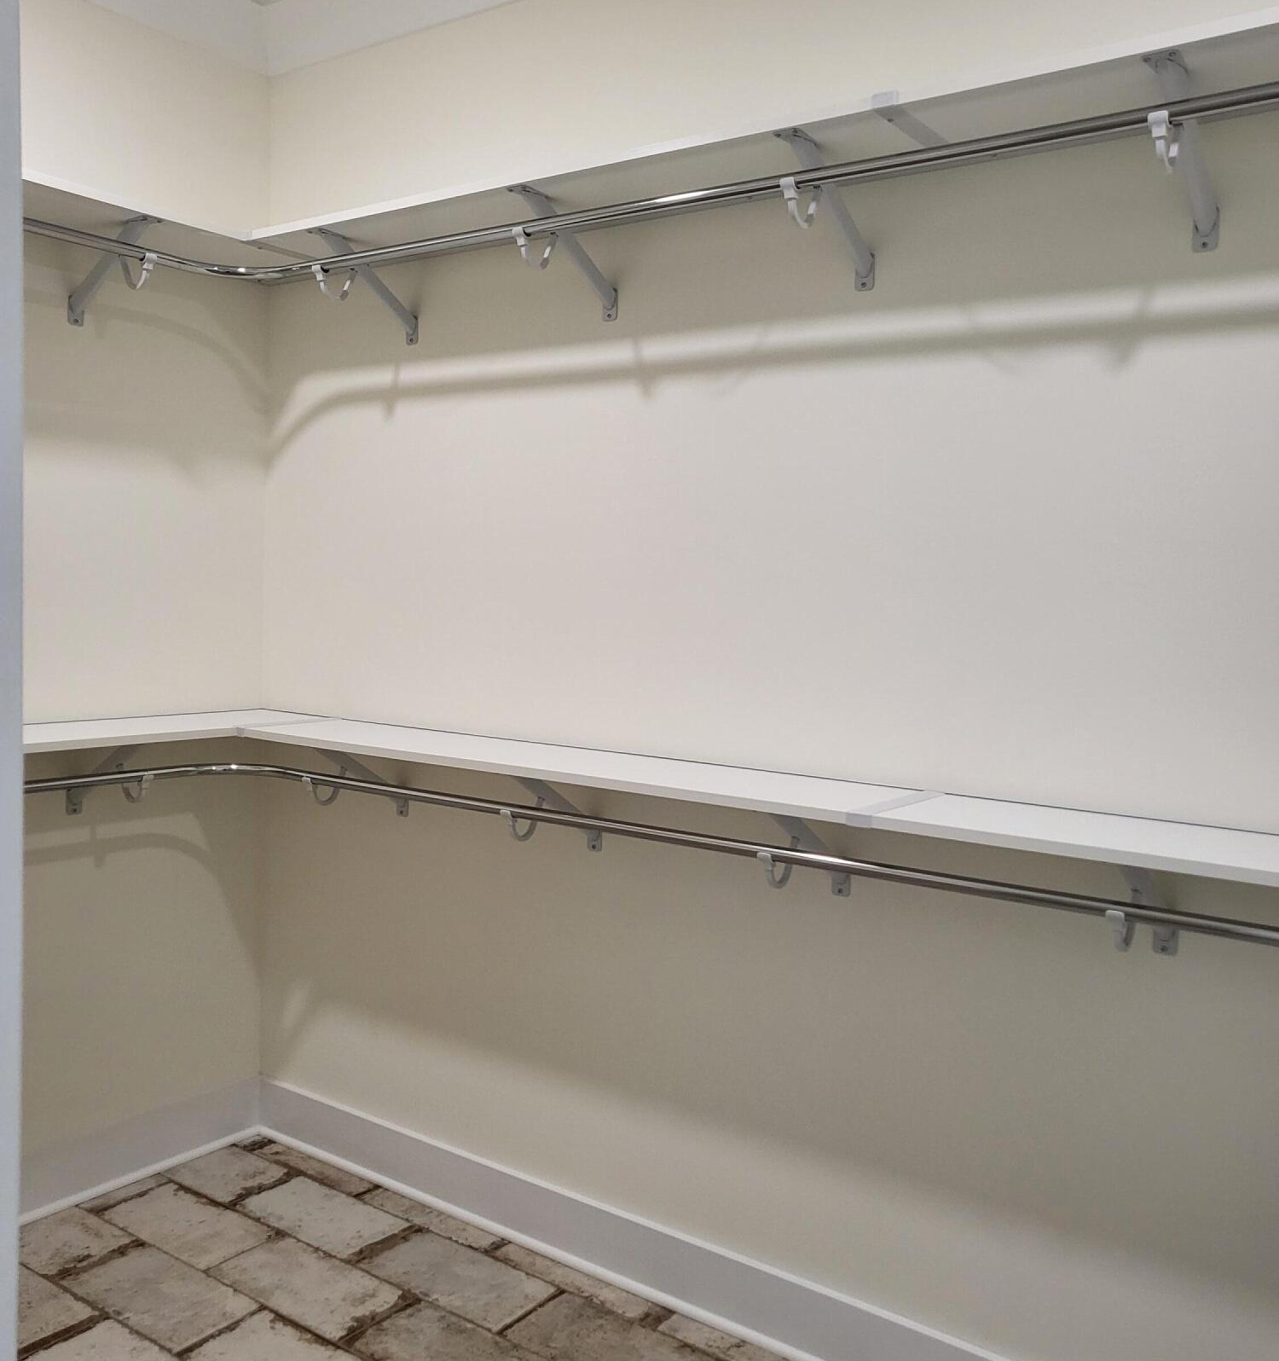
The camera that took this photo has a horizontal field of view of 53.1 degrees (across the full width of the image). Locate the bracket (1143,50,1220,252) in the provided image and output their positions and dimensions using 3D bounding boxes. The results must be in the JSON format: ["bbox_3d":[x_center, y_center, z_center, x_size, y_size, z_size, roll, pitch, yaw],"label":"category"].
[{"bbox_3d":[0.759,-0.728,1.786,0.042,0.192,0.286,5,5,36],"label":"bracket"}]

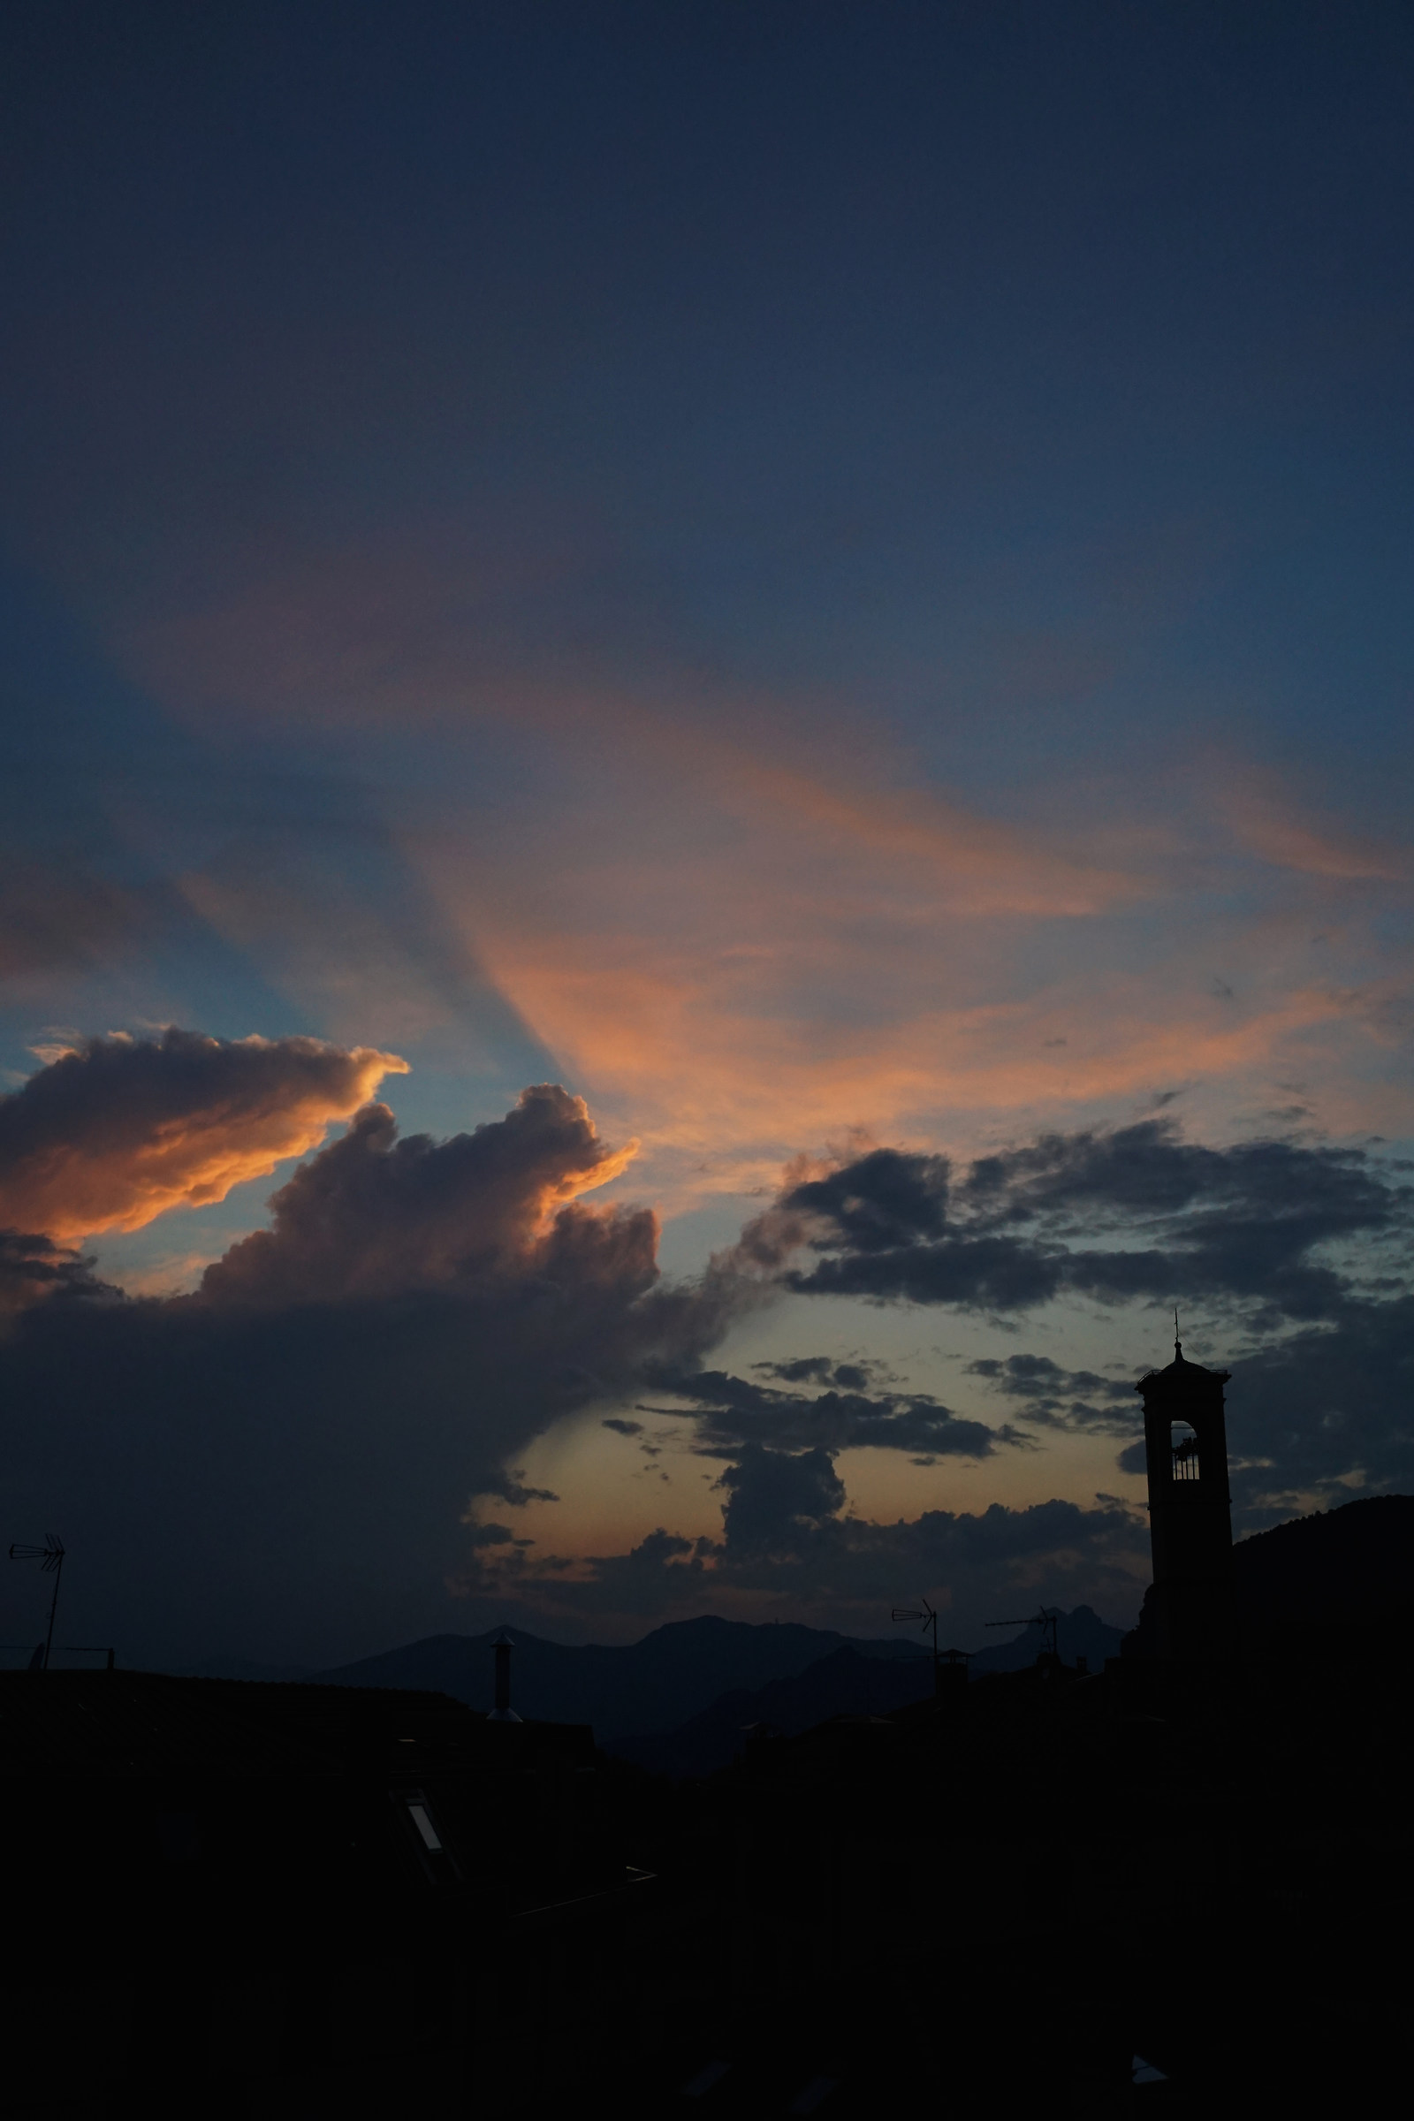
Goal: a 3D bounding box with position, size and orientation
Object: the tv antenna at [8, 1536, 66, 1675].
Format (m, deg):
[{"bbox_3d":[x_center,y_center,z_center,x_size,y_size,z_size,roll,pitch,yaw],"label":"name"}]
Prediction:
[{"bbox_3d":[-11.999,9.723,38.000,0.900,2.362,0.500,-4,-17,12],"label":"tv antenna"}]

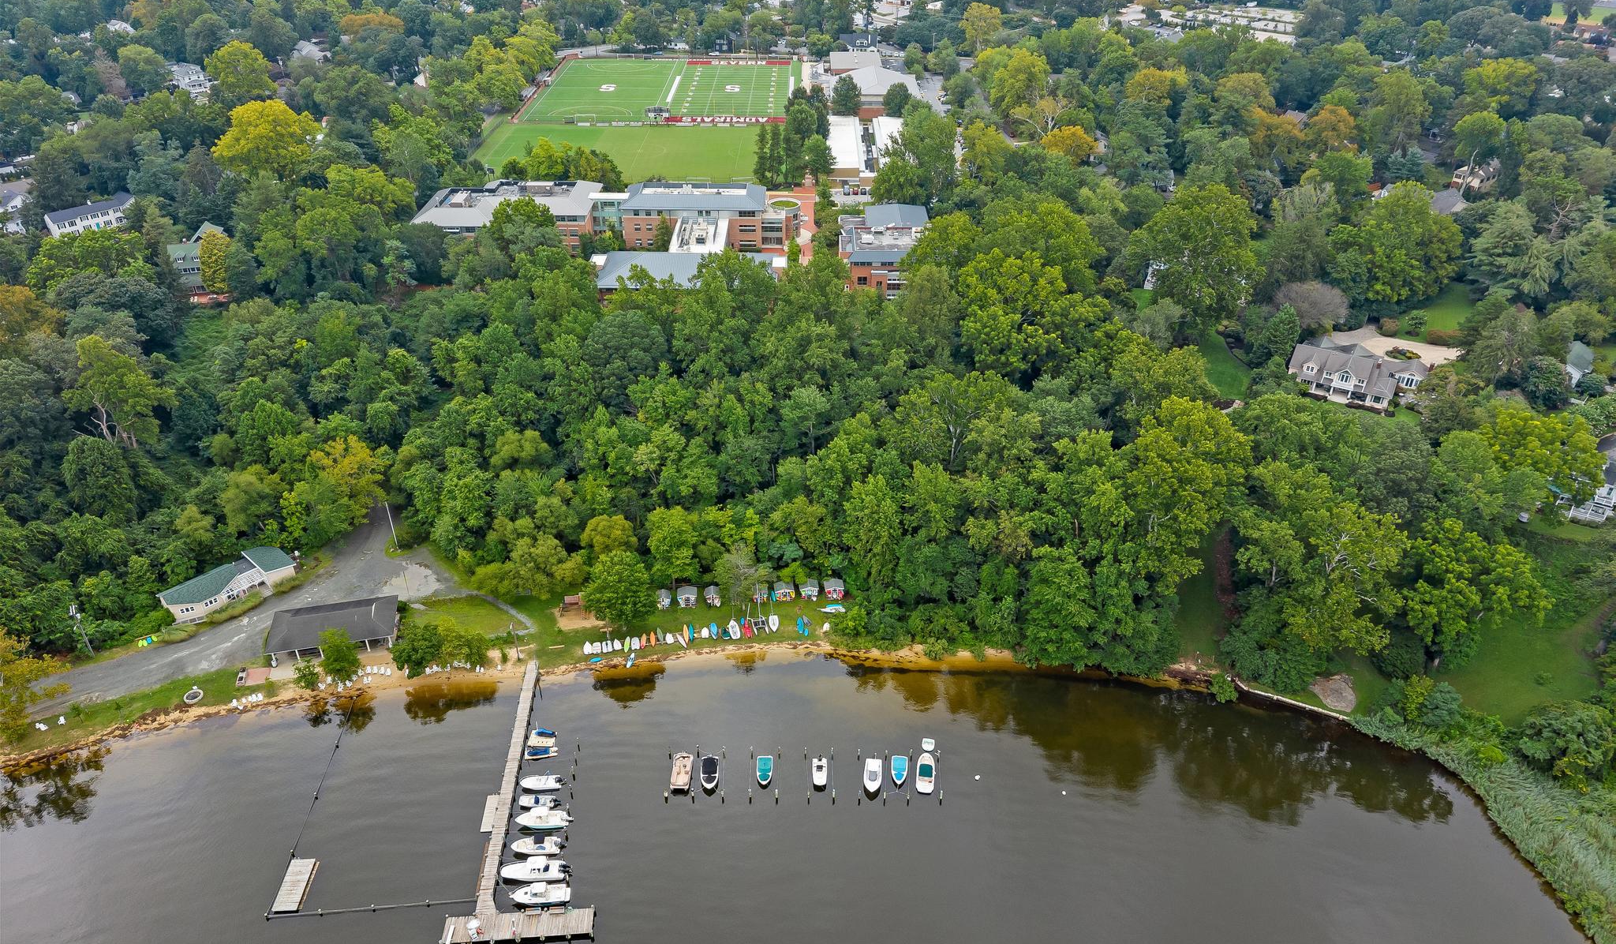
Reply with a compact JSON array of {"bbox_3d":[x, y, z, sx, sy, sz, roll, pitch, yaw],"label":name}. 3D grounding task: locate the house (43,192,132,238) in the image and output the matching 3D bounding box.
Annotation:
[{"bbox_3d":[-203.000,-72.160,317.480,9.000,7.300,20.500,27,41,36],"label":"house"}]

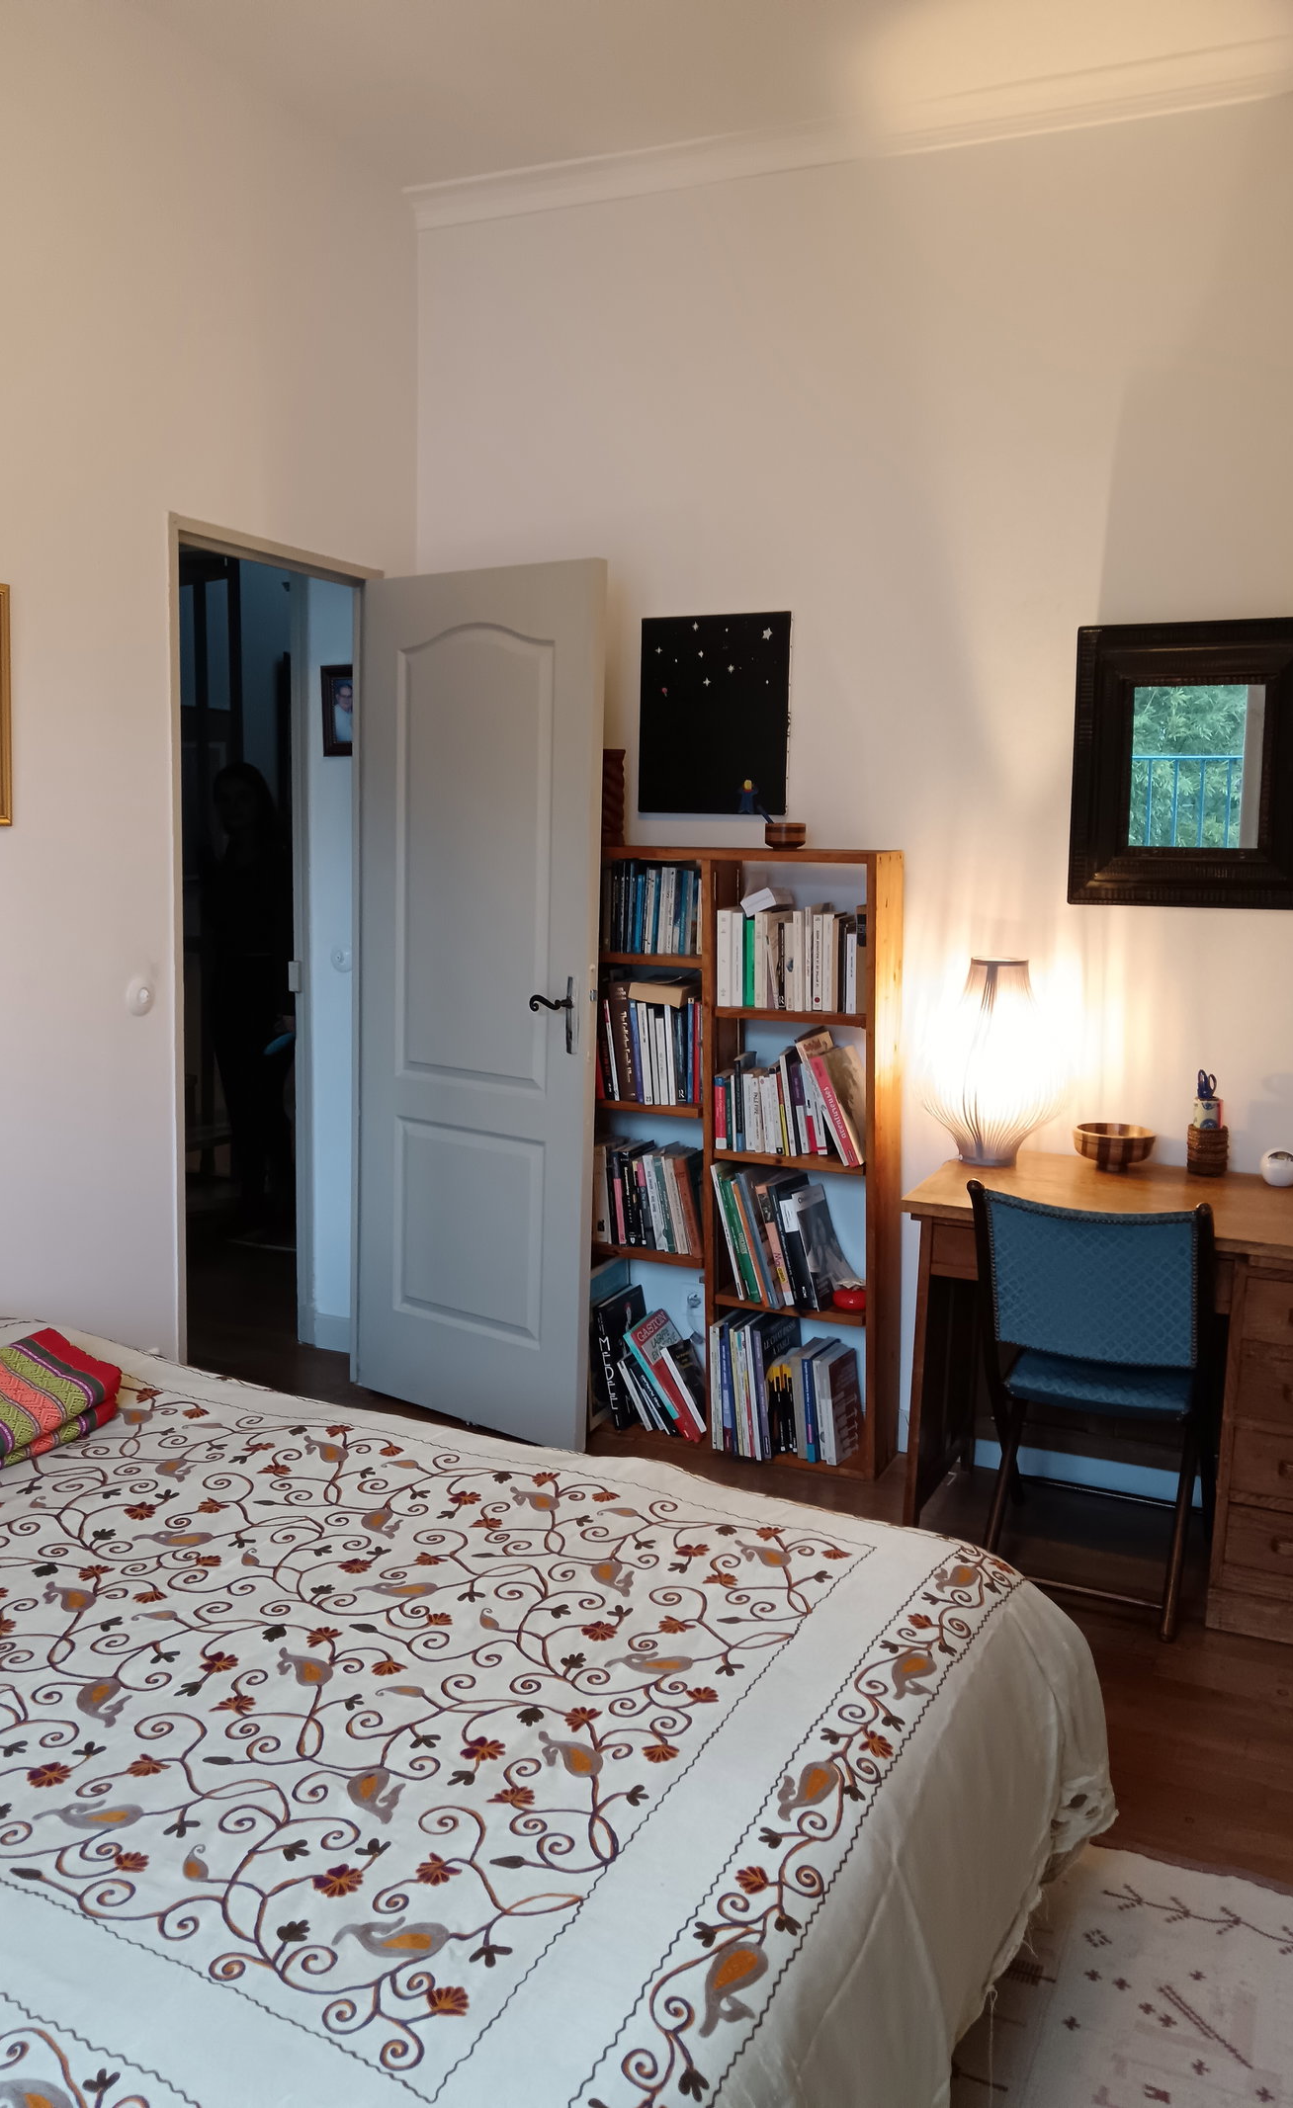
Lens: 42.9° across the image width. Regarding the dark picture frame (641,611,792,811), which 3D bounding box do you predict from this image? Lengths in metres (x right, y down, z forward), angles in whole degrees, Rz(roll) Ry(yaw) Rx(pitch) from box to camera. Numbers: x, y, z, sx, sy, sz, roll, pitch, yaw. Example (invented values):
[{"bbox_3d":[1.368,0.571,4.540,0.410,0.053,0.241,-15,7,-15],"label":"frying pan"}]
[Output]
[{"bbox_3d":[0.162,-0.804,3.910,0.376,0.461,0.023,4,7,23],"label":"dark picture frame"}]

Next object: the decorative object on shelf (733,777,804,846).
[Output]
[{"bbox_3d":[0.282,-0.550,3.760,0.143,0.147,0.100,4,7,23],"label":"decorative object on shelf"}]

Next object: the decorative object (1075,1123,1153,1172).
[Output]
[{"bbox_3d":[1.012,0.208,3.555,0.178,0.085,0.178,4,7,23],"label":"decorative object"}]

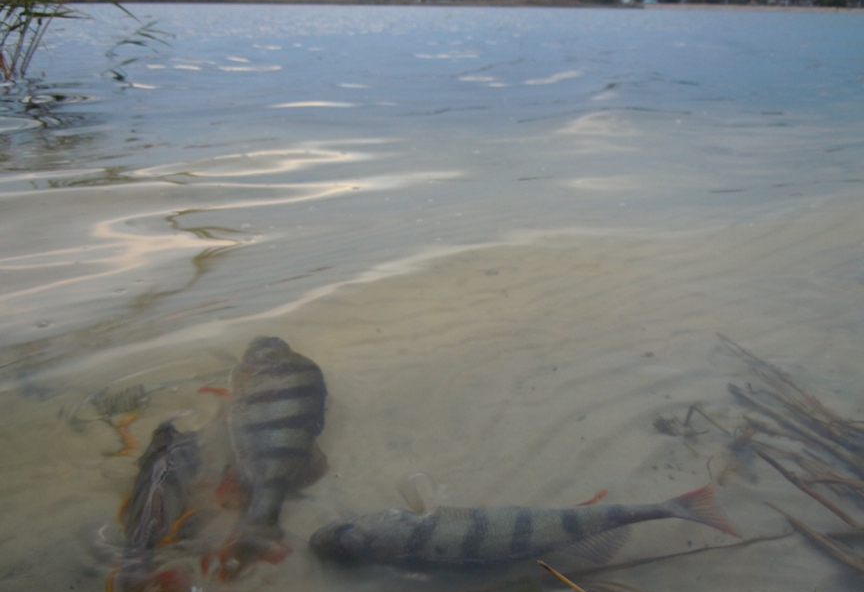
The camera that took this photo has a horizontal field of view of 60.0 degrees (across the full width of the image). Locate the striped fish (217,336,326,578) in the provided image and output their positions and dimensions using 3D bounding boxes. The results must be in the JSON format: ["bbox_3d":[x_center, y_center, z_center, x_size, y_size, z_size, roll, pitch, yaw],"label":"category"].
[{"bbox_3d":[-0.114,0.095,0.547,0.074,0.040,0.295,-3,22,-9],"label":"striped fish"}]

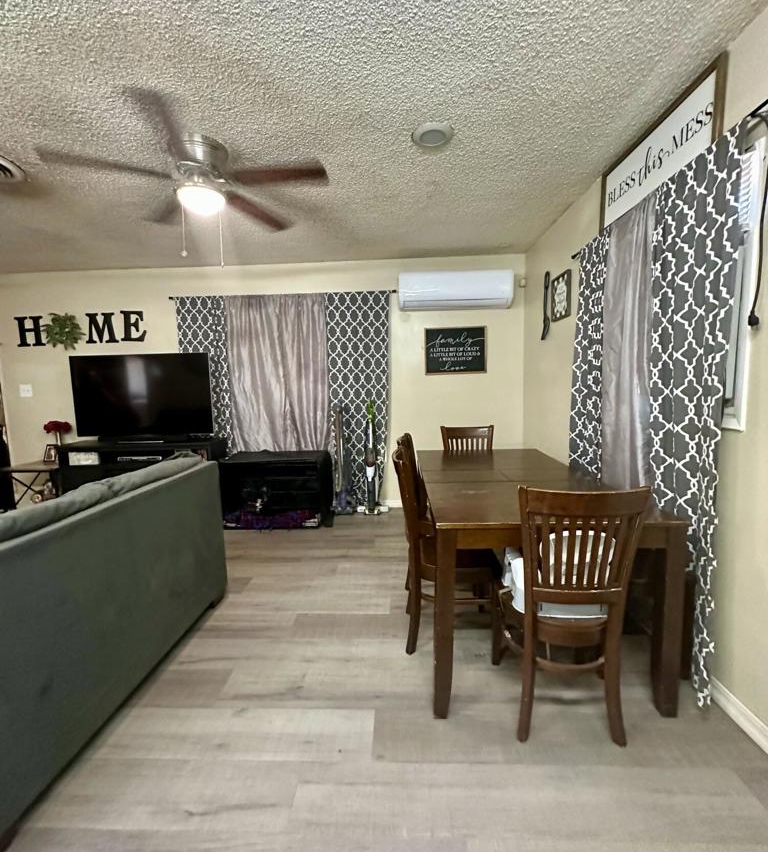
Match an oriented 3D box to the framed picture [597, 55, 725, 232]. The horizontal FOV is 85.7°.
[{"bbox_3d":[1.270,-1.251,1.984,0.030,0.320,0.900,-1,6,2],"label":"framed picture"}]

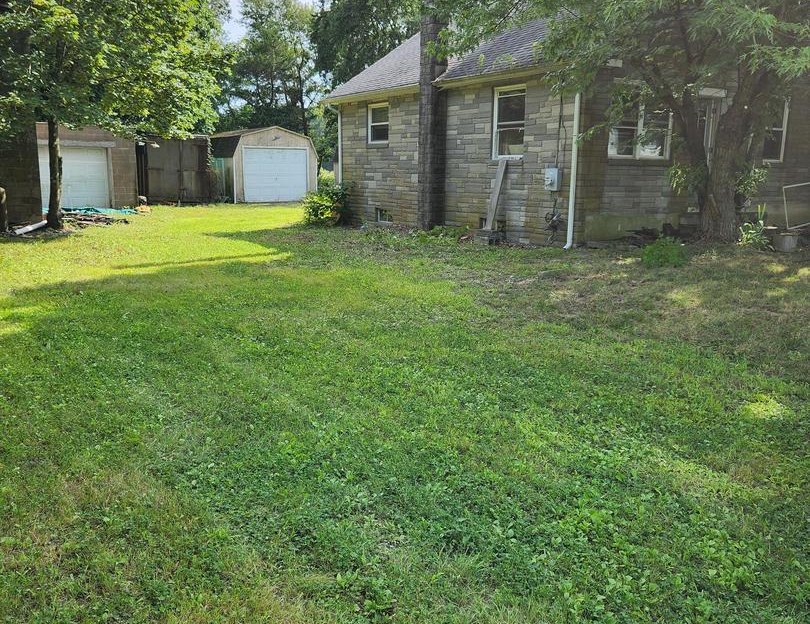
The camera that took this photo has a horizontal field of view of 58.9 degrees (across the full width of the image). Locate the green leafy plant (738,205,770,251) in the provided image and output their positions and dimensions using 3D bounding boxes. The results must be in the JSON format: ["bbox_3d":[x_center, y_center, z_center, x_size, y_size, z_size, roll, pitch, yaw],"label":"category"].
[{"bbox_3d":[5.871,-1.428,11.967,0.520,0.740,0.480,6,13,25],"label":"green leafy plant"}]

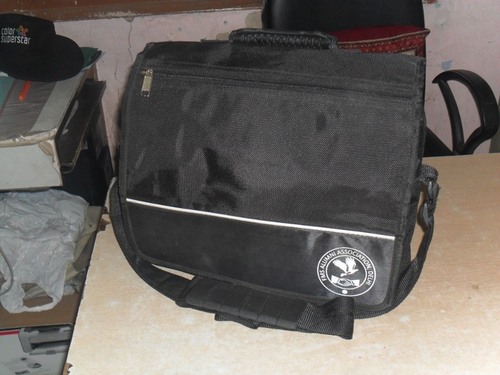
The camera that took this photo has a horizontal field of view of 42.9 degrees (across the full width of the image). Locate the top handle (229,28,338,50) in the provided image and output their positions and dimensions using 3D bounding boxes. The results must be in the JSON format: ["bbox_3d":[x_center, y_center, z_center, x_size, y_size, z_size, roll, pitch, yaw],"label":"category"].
[{"bbox_3d":[0.042,-0.190,0.829,0.146,0.033,0.032,9,30,21],"label":"top handle"}]

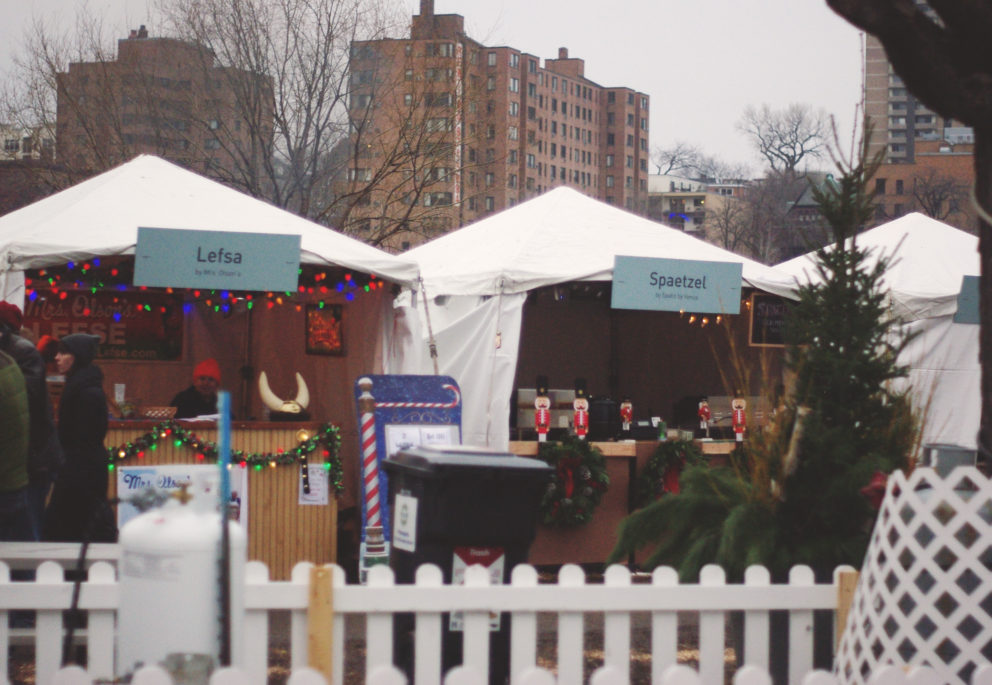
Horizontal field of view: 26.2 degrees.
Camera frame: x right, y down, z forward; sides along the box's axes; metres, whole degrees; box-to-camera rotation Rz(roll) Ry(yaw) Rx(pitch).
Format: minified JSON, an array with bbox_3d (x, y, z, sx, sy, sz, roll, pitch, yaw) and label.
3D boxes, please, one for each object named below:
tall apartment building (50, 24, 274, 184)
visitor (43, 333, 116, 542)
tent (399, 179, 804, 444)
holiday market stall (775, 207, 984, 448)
[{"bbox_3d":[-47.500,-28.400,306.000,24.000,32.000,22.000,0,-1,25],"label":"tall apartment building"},{"bbox_3d":[-2.690,0.785,13.800,0.440,1.700,0.500,1,0,0],"label":"visitor"},{"bbox_3d":[0.570,0.200,18.000,3.100,3.050,3.100,1,-1,-28],"label":"tent"},{"bbox_3d":[3.920,0.320,19.900,3.100,3.080,3.100,1,-1,-28],"label":"holiday market stall"}]

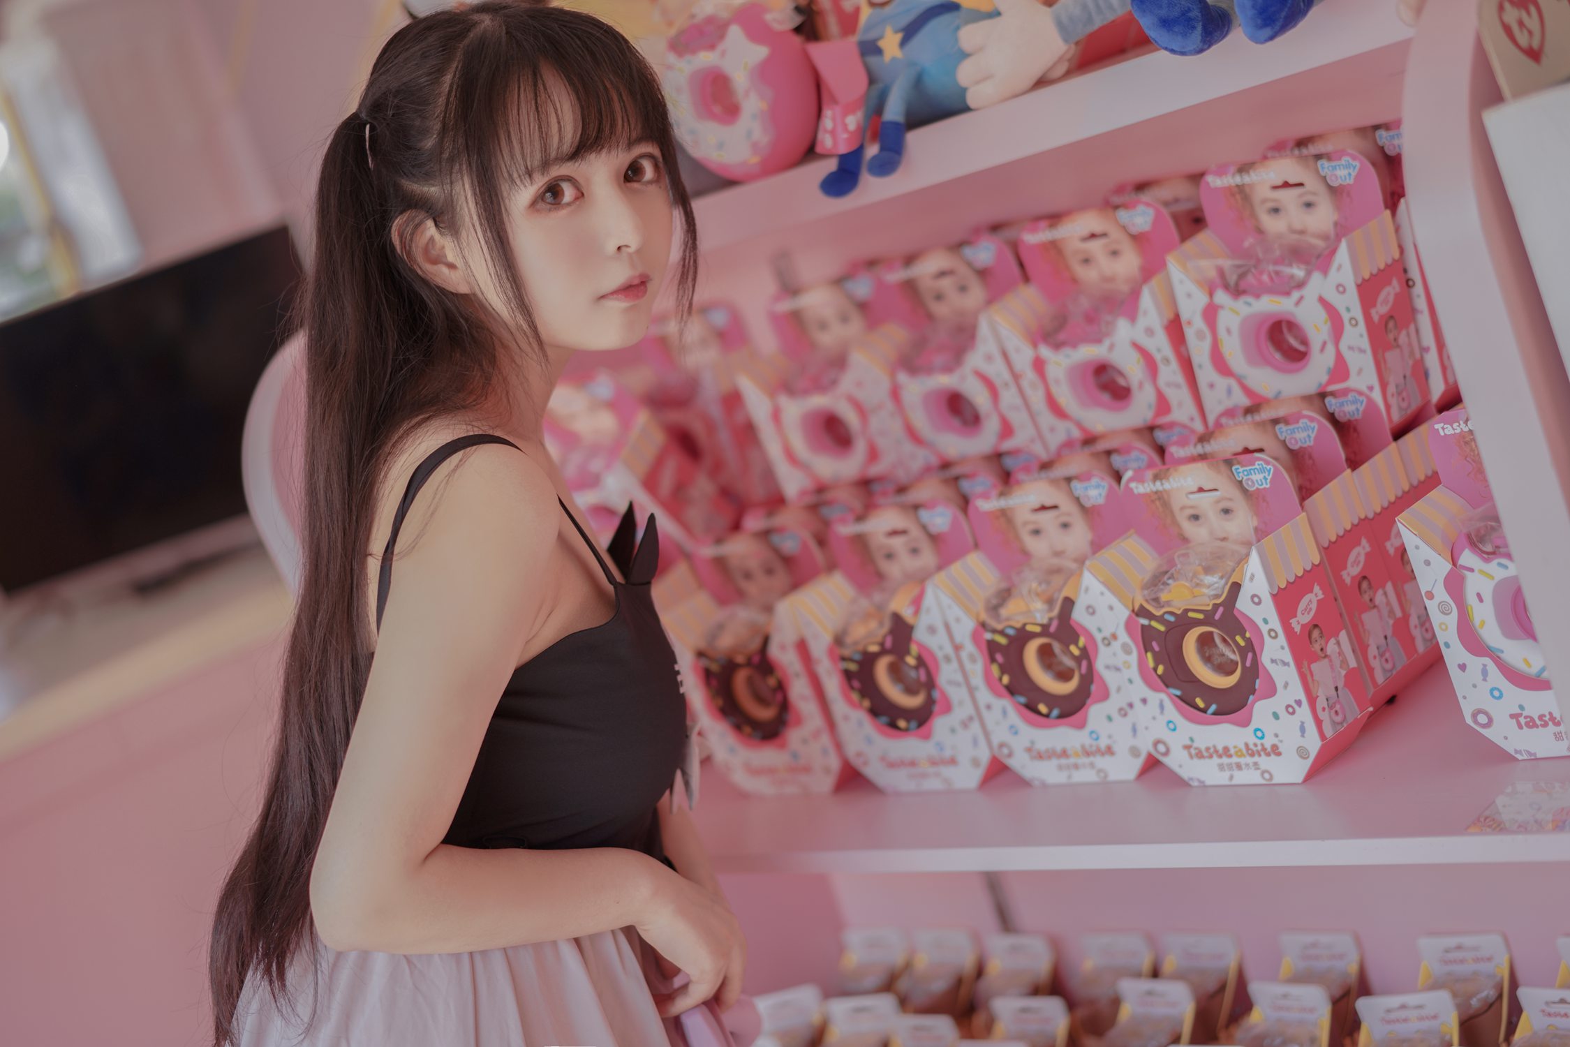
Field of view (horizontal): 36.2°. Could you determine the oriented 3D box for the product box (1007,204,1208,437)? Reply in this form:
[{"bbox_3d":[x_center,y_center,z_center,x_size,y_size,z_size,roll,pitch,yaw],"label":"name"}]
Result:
[{"bbox_3d":[0.271,-0.142,1.981,0.164,0.229,0.064,-7,25,45],"label":"product box"}]

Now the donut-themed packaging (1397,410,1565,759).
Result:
[{"bbox_3d":[0.502,0.034,1.552,0.164,0.229,0.064,-10,14,45],"label":"donut-themed packaging"}]

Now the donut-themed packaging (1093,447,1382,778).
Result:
[{"bbox_3d":[0.314,0.072,1.730,0.064,0.229,0.164,-29,13,-38],"label":"donut-themed packaging"}]

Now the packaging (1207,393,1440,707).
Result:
[{"bbox_3d":[0.401,0.019,1.831,0.064,0.229,0.164,-29,13,-40],"label":"packaging"}]

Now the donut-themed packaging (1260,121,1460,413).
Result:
[{"bbox_3d":[0.442,-0.191,1.881,0.164,0.229,0.064,-2,20,45],"label":"donut-themed packaging"}]

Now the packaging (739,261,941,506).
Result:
[{"bbox_3d":[0.053,-0.100,2.176,0.164,0.229,0.064,-11,19,47],"label":"packaging"}]

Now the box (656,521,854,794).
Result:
[{"bbox_3d":[-0.017,0.122,2.125,0.164,0.229,0.064,-10,15,47],"label":"box"}]

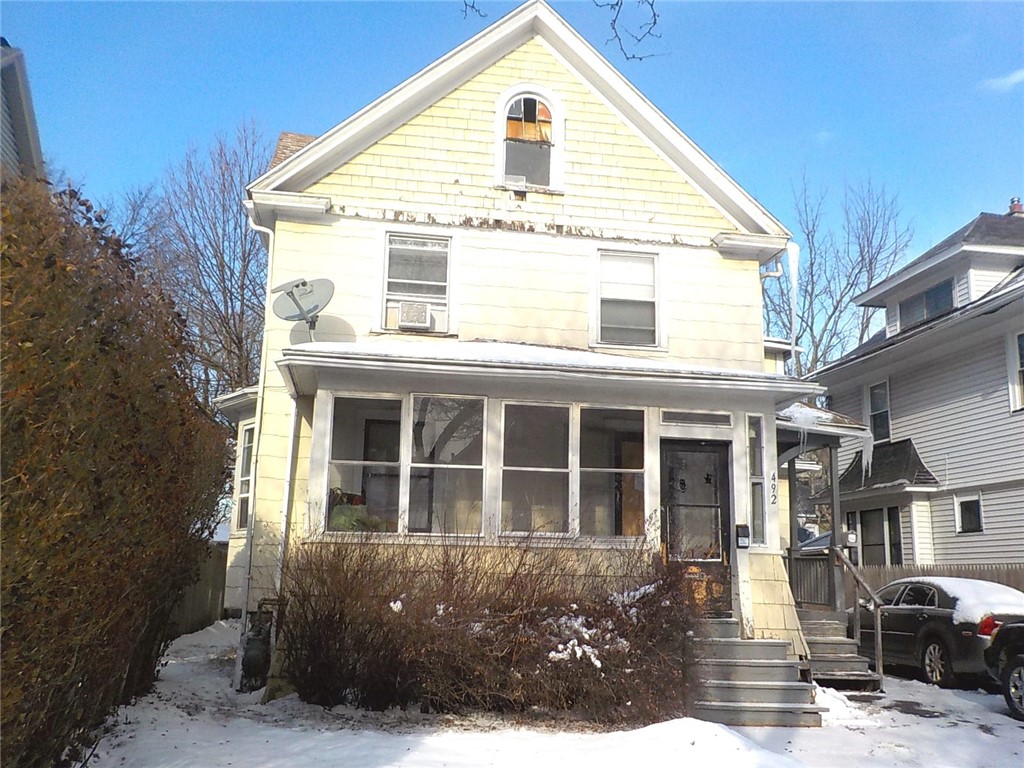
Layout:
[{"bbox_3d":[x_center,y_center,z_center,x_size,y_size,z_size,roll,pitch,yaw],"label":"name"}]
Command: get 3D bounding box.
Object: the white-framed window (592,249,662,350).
[{"bbox_3d":[1.659,-1.213,12.773,1.040,1.451,0.120,3,-12,-8],"label":"white-framed window"}]

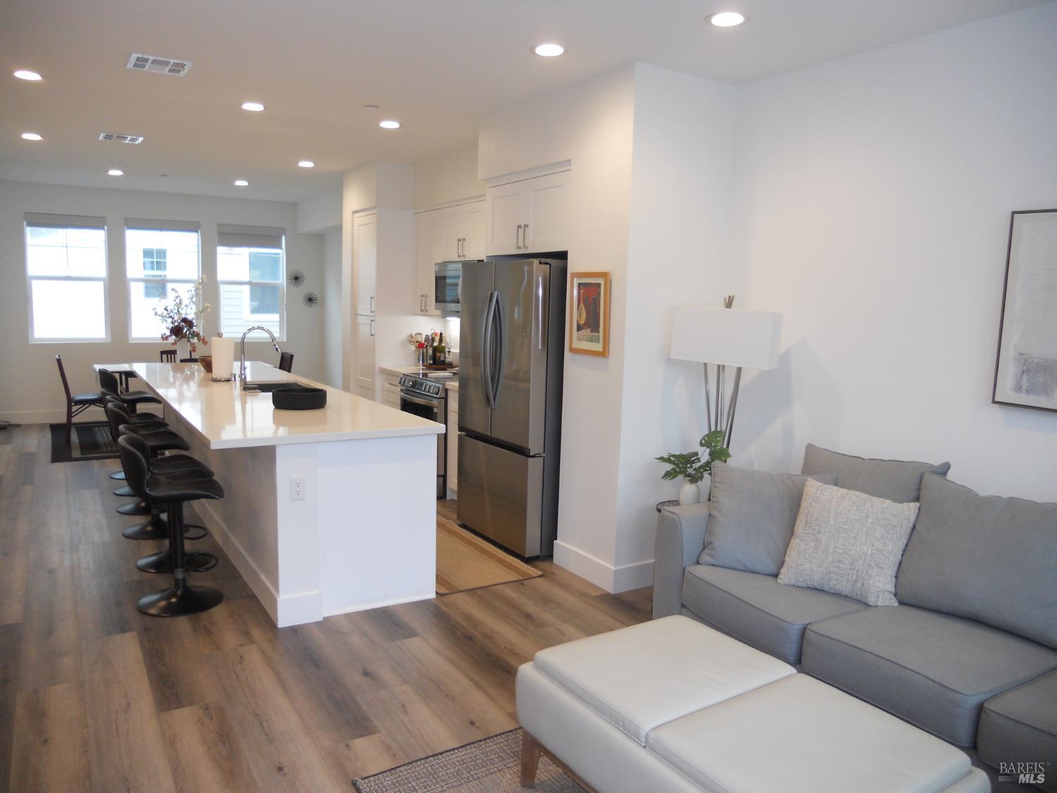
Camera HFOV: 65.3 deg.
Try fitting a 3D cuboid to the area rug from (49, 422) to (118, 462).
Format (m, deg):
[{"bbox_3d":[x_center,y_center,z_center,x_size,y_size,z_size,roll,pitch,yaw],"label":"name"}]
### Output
[{"bbox_3d":[-3.781,0.399,8.997,2.490,0.012,2.350,-3,8,-31],"label":"area rug"}]

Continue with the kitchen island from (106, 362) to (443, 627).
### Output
[{"bbox_3d":[-1.973,0.388,5.733,1.140,0.914,4.160,-3,8,-31],"label":"kitchen island"}]

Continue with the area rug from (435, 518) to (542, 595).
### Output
[{"bbox_3d":[-0.702,0.916,5.402,0.655,0.012,2.000,-3,8,-31],"label":"area rug"}]

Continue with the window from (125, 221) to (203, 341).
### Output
[{"bbox_3d":[-4.483,-1.425,10.181,0.845,1.500,0.100,-3,8,-31],"label":"window"}]

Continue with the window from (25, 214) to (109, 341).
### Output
[{"bbox_3d":[-5.380,-1.375,9.652,0.840,1.490,0.100,-3,8,-31],"label":"window"}]

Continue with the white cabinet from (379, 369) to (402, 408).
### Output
[{"bbox_3d":[-0.912,0.233,7.306,0.610,0.890,0.515,-3,8,-31],"label":"white cabinet"}]

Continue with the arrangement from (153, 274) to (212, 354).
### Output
[{"bbox_3d":[-3.640,-0.846,8.684,0.520,0.855,0.480,-3,8,-31],"label":"arrangement"}]

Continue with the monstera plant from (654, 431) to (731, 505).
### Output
[{"bbox_3d":[0.816,0.360,4.106,0.316,0.380,0.316,-3,8,-31],"label":"monstera plant"}]

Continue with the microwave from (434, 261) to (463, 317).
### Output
[{"bbox_3d":[-0.412,-0.857,6.650,0.400,0.430,0.760,-3,8,-31],"label":"microwave"}]

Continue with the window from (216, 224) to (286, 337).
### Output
[{"bbox_3d":[-3.575,-1.463,10.718,0.850,1.500,0.100,-3,8,-31],"label":"window"}]

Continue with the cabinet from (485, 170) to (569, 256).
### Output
[{"bbox_3d":[0.243,-1.125,5.276,0.630,0.455,1.000,-3,8,-31],"label":"cabinet"}]

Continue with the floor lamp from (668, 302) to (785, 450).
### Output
[{"bbox_3d":[0.942,0.314,4.075,0.250,1.610,0.600,-4,9,-37],"label":"floor lamp"}]

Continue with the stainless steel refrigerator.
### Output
[{"bbox_3d":[0.090,0.049,5.304,0.830,1.785,0.915,-3,8,-31],"label":"stainless steel refrigerator"}]

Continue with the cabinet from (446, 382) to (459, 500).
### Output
[{"bbox_3d":[-0.217,0.387,6.156,0.610,0.895,0.560,-3,8,-31],"label":"cabinet"}]

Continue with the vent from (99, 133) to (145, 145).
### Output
[{"bbox_3d":[-3.247,-2.043,6.571,0.290,0.020,0.340,-3,8,-31],"label":"vent"}]

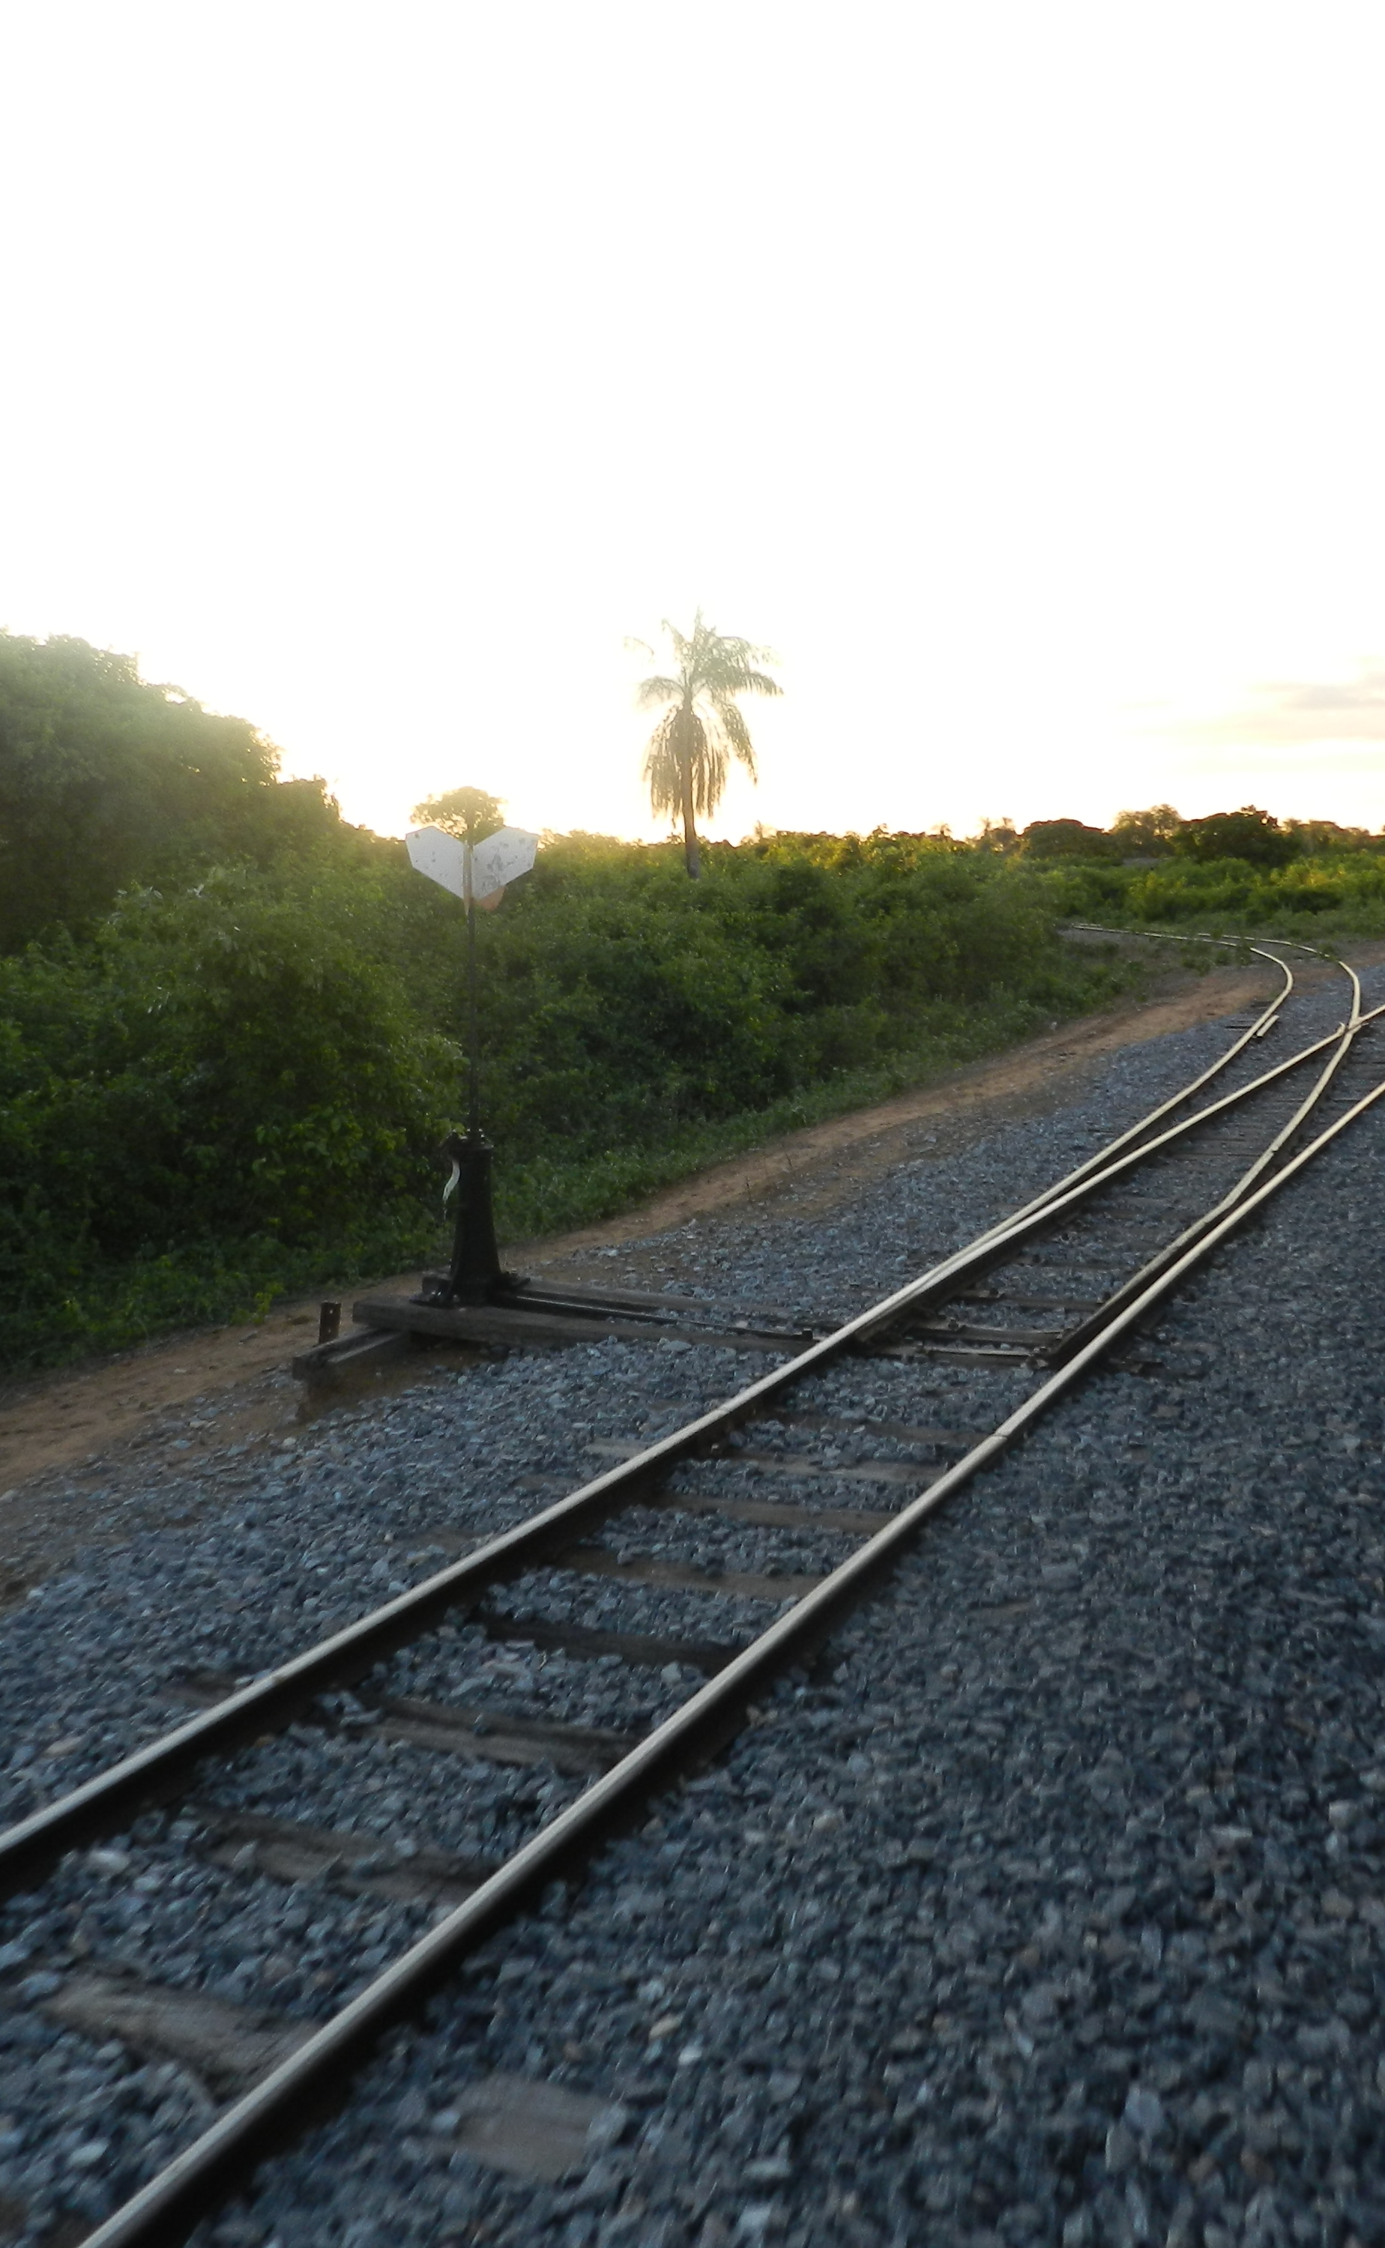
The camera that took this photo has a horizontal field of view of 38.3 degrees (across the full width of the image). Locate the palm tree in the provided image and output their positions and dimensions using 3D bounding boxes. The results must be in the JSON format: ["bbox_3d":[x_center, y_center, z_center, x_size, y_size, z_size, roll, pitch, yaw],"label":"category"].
[{"bbox_3d":[0.349,-9.379,55.242,4.200,9.262,4.100,0,8,0],"label":"palm tree"}]

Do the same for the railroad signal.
[{"bbox_3d":[-1.128,-0.311,10.098,0.660,2.380,0.400,2,8,19],"label":"railroad signal"}]

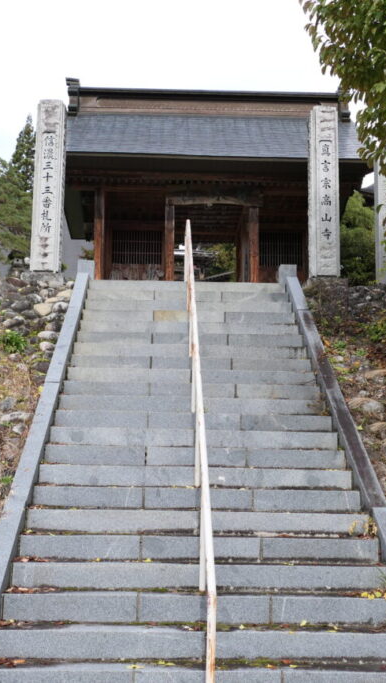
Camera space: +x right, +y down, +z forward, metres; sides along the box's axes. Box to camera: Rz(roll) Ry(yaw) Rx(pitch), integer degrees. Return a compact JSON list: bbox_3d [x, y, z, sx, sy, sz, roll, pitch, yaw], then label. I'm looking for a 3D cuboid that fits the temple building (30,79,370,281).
[{"bbox_3d":[0.153,-2.935,15.955,6.339,6.178,5.078,1,-9,-2],"label":"temple building"}]

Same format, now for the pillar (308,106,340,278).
[{"bbox_3d":[1.945,-2.191,10.636,0.385,2.624,0.380,1,-9,-2],"label":"pillar"}]

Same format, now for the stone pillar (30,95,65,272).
[{"bbox_3d":[-2.110,-2.238,10.464,0.388,2.591,0.380,1,-9,-2],"label":"stone pillar"}]

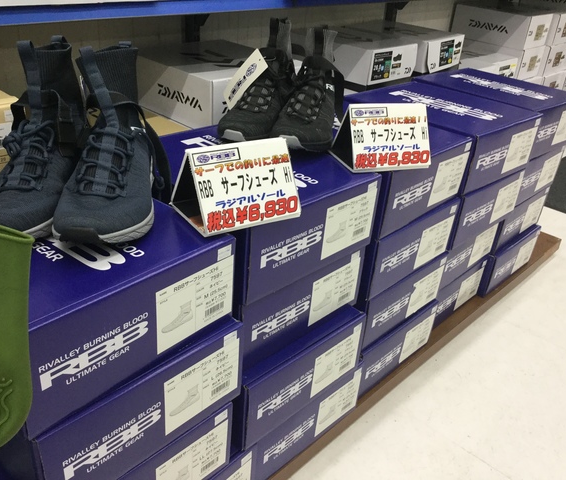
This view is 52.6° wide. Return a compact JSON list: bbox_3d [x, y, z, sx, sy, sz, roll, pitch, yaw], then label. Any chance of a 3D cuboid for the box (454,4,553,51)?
[{"bbox_3d":[0.912,-0.900,2.396,0.215,0.121,0.329,-23,39,-40],"label":"box"}]

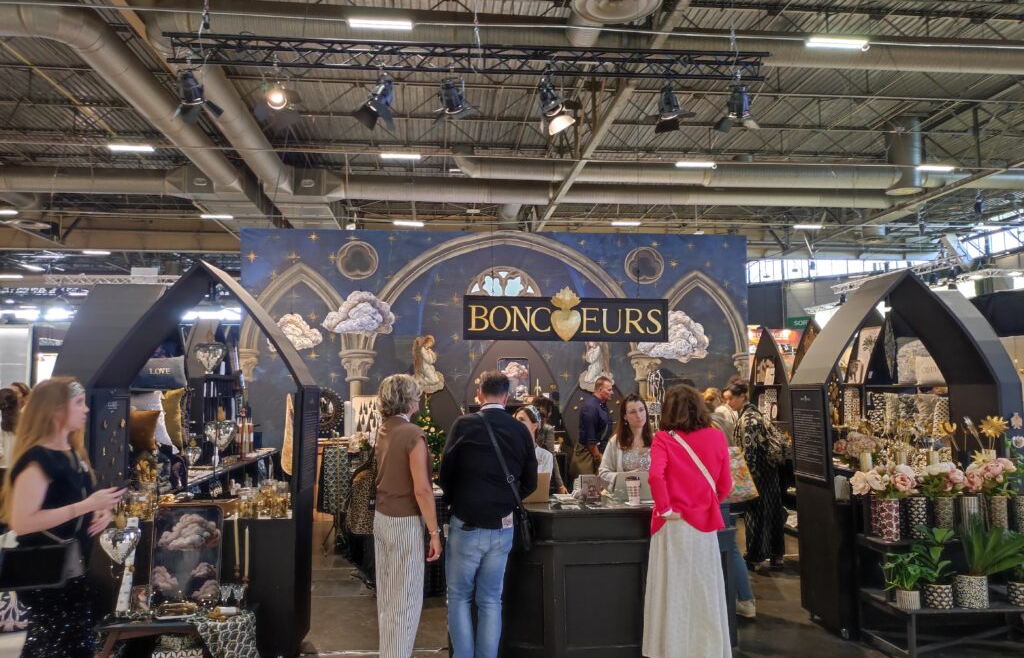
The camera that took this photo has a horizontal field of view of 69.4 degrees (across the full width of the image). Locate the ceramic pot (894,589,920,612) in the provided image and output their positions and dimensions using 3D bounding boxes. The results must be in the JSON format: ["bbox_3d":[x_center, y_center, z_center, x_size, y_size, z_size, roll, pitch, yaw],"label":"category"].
[{"bbox_3d":[2.328,1.582,4.344,0.125,0.112,0.125,0,-4,0],"label":"ceramic pot"}]

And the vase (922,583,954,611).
[{"bbox_3d":[2.604,1.629,4.500,0.156,0.143,0.156,0,-5,-5],"label":"vase"}]

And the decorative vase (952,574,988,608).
[{"bbox_3d":[2.749,1.549,4.424,0.201,0.186,0.201,0,-5,-5],"label":"decorative vase"}]

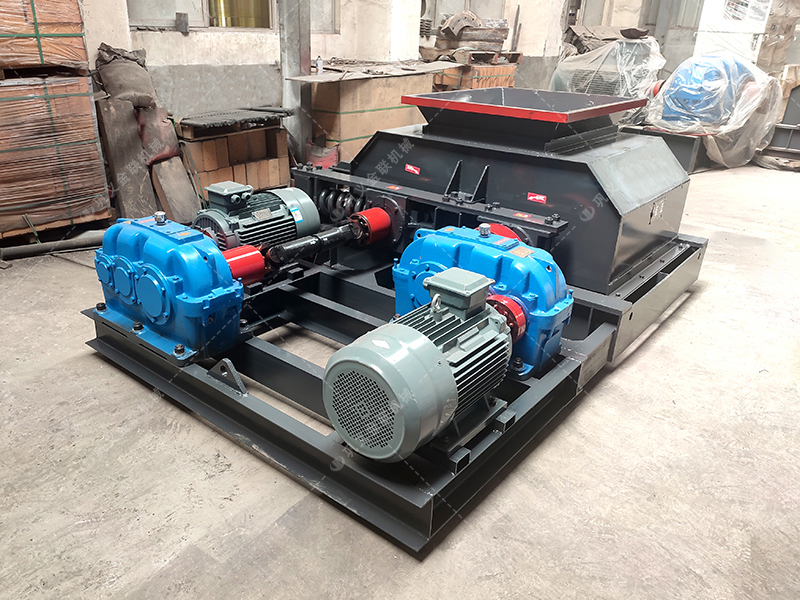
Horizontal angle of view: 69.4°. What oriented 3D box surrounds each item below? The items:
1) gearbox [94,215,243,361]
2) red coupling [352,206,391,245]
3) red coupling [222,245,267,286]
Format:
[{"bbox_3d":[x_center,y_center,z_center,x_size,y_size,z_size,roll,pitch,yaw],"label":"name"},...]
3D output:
[{"bbox_3d":[-0.985,-0.126,2.456,0.702,0.470,0.392,19,29,35],"label":"gearbox"},{"bbox_3d":[-0.163,-0.406,3.194,0.190,0.190,0.168,19,29,35],"label":"red coupling"},{"bbox_3d":[-0.715,-0.133,2.509,0.186,0.186,0.185,19,29,35],"label":"red coupling"}]

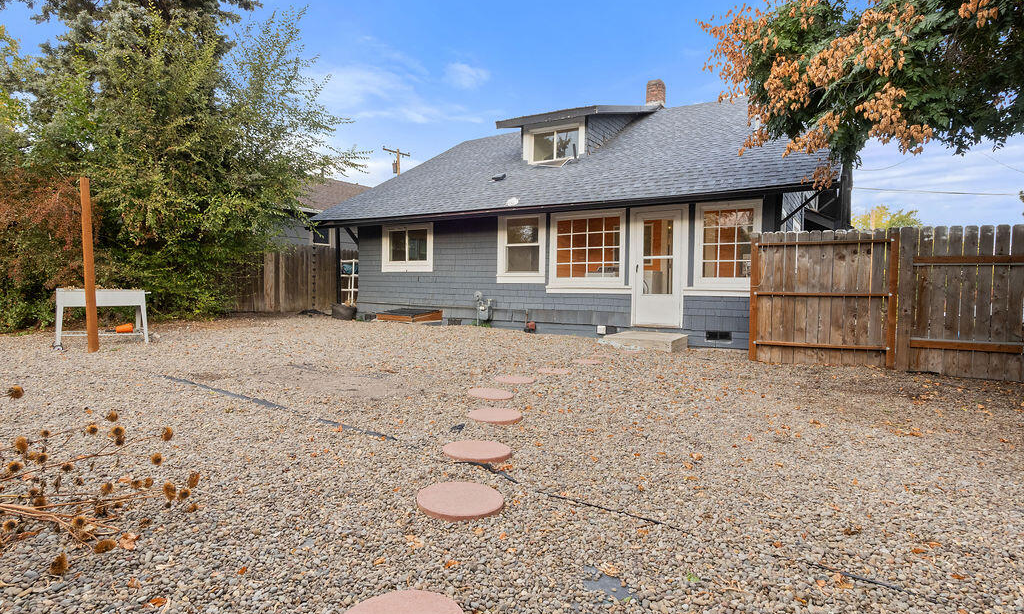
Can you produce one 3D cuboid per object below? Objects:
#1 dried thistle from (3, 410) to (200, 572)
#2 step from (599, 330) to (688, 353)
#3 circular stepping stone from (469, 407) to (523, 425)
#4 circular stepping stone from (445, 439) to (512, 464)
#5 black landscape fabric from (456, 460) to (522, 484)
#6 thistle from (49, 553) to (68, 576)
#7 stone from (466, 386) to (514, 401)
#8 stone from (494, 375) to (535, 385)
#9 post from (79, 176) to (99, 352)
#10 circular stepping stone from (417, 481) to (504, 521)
[{"bbox_3d":[-2.200,0.852,2.750,1.050,0.360,1.150,-3,5,-38],"label":"dried thistle"},{"bbox_3d":[2.321,0.592,9.237,1.130,0.185,1.000,2,4,30],"label":"step"},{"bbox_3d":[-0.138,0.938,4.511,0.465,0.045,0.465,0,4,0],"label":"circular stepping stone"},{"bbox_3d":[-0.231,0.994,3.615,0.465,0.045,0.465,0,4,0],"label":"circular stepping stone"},{"bbox_3d":[-0.129,1.005,3.271,0.537,0.030,0.111,3,5,40],"label":"black landscape fabric"},{"bbox_3d":[-1.813,1.030,2.132,0.065,0.065,0.065,3,4,37],"label":"thistle"},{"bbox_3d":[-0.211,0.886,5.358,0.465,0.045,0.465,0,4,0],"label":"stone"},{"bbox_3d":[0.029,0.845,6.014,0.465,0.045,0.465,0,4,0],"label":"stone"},{"bbox_3d":[-6.127,-0.594,7.724,0.100,2.521,0.100,2,4,30],"label":"post"},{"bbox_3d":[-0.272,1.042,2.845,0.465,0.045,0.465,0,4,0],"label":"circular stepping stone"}]

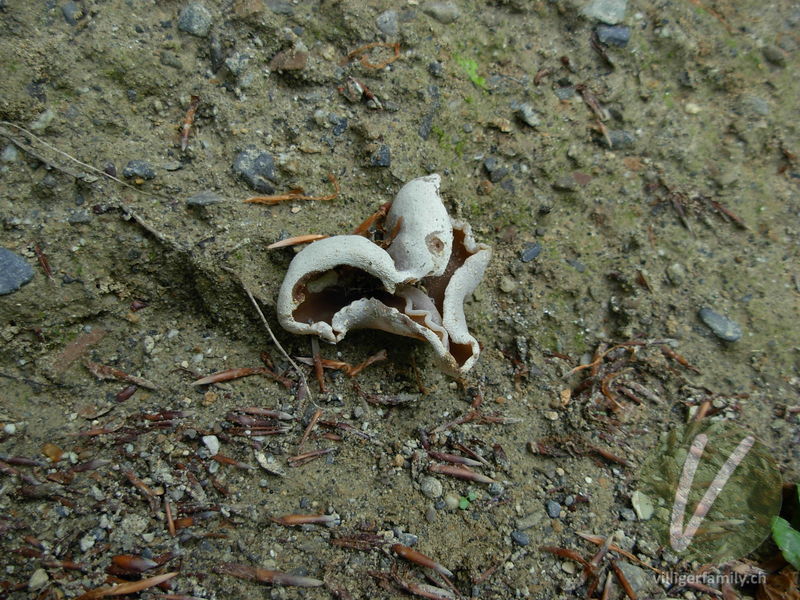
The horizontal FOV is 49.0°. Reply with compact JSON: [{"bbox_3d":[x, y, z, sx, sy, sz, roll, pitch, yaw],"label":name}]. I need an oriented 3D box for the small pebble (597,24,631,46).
[{"bbox_3d":[0.086,-0.106,0.352,0.013,0.007,0.010,0,37,0],"label":"small pebble"}]

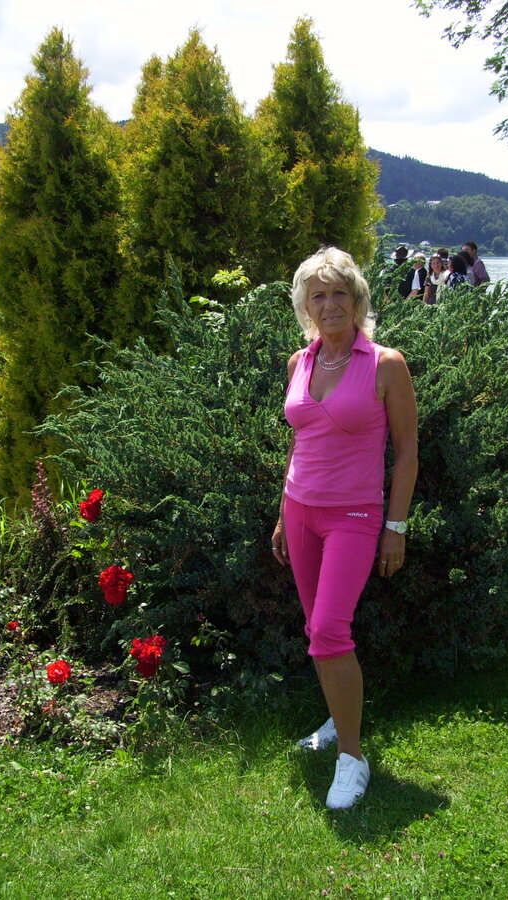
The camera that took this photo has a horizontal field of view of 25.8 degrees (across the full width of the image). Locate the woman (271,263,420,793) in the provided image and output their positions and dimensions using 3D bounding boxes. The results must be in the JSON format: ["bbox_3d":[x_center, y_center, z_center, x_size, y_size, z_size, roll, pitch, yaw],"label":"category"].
[{"bbox_3d":[0.261,0.221,3.369,0.450,1.640,0.400,5,11,23],"label":"woman"}]

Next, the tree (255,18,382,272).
[{"bbox_3d":[0.375,-1.240,7.396,0.970,3.120,0.970,1,10,0],"label":"tree"}]

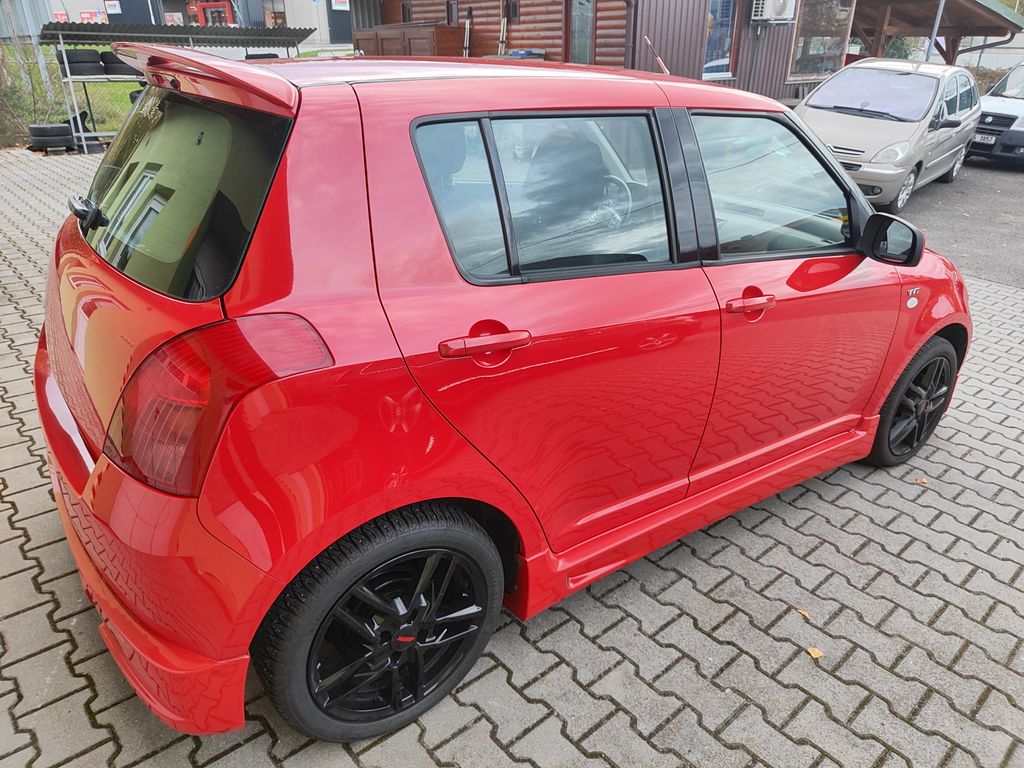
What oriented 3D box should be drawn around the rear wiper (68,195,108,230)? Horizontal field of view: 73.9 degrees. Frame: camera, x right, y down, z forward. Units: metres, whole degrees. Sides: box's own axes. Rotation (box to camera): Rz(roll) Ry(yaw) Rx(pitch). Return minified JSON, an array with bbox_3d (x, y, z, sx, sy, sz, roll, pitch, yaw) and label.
[{"bbox_3d":[-1.056,-0.429,1.685,0.062,0.052,0.300,24,5,-43],"label":"rear wiper"}]

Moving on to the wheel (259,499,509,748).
[{"bbox_3d":[-0.283,0.536,1.570,0.590,0.590,0.190,-14,29,-33],"label":"wheel"}]

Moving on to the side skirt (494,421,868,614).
[{"bbox_3d":[0.694,0.342,2.204,1.700,0.200,0.120,-14,29,-33],"label":"side skirt"}]

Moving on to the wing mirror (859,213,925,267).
[{"bbox_3d":[1.194,-0.458,2.135,0.105,0.147,0.185,-14,29,-33],"label":"wing mirror"}]

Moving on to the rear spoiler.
[{"bbox_3d":[-0.782,-0.713,1.579,0.220,0.130,1.190,-14,29,-33],"label":"rear spoiler"}]

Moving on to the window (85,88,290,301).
[{"bbox_3d":[-0.855,-0.506,1.651,0.130,0.420,1.200,24,5,-43],"label":"window"}]

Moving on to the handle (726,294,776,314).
[{"bbox_3d":[0.652,-0.222,1.847,0.222,0.034,0.043,-10,27,-35],"label":"handle"}]

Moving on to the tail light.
[{"bbox_3d":[-0.528,0.013,1.208,0.370,0.300,0.250,-14,29,-33],"label":"tail light"}]

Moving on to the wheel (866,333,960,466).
[{"bbox_3d":[1.649,0.068,2.878,0.590,0.590,0.190,-14,29,-33],"label":"wheel"}]

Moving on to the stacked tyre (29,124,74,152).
[{"bbox_3d":[-7.949,-4.257,11.750,0.615,0.380,0.615,-12,27,-30],"label":"stacked tyre"}]

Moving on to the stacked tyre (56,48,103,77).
[{"bbox_3d":[-7.547,-5.623,11.900,0.640,0.430,0.640,-11,27,-28],"label":"stacked tyre"}]

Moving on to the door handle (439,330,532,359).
[{"bbox_3d":[-0.046,-0.080,1.364,0.222,0.034,0.043,-10,27,-35],"label":"door handle"}]

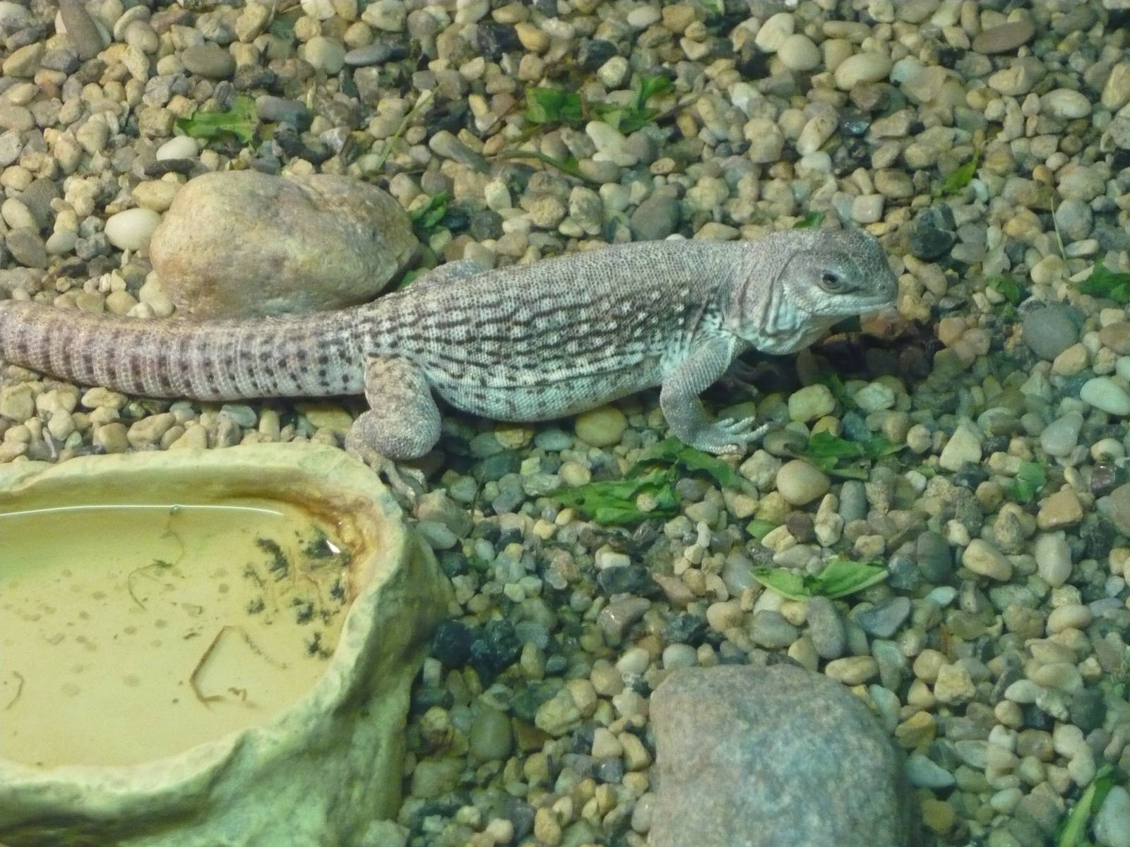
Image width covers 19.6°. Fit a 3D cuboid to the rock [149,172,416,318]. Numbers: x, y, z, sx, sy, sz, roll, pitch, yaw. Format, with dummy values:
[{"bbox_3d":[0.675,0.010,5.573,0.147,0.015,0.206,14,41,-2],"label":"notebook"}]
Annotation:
[{"bbox_3d":[-0.082,-0.051,0.950,0.078,0.042,0.050,0,46,0],"label":"rock"}]

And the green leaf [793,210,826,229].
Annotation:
[{"bbox_3d":[0.073,-0.060,0.978,0.012,0.006,0.012,0,46,0],"label":"green leaf"}]

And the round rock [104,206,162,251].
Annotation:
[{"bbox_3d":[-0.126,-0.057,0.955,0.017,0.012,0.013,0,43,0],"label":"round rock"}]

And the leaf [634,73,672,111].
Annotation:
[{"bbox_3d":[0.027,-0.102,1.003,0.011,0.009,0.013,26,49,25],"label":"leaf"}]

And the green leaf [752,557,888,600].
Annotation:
[{"bbox_3d":[0.068,0.042,0.876,0.036,0.010,0.013,-2,46,-2],"label":"green leaf"}]

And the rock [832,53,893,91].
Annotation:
[{"bbox_3d":[0.094,-0.111,1.027,0.019,0.012,0.011,-11,47,-10],"label":"rock"}]

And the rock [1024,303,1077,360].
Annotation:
[{"bbox_3d":[0.141,-0.026,0.945,0.017,0.014,0.017,0,46,0],"label":"rock"}]

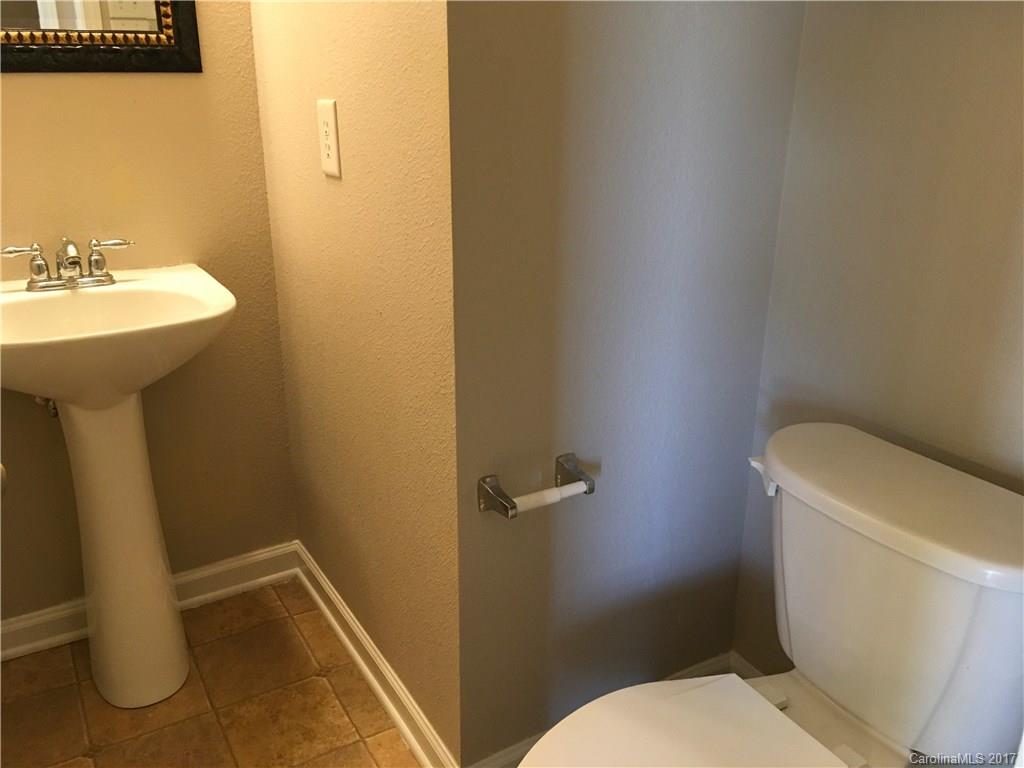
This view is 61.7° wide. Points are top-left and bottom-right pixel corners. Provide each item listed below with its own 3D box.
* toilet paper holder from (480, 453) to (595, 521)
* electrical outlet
[{"bbox_3d":[0.043,0.165,1.311,0.173,0.054,0.071,-11,23,-29],"label":"toilet paper holder"},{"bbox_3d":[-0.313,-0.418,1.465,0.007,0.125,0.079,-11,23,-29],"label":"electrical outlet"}]

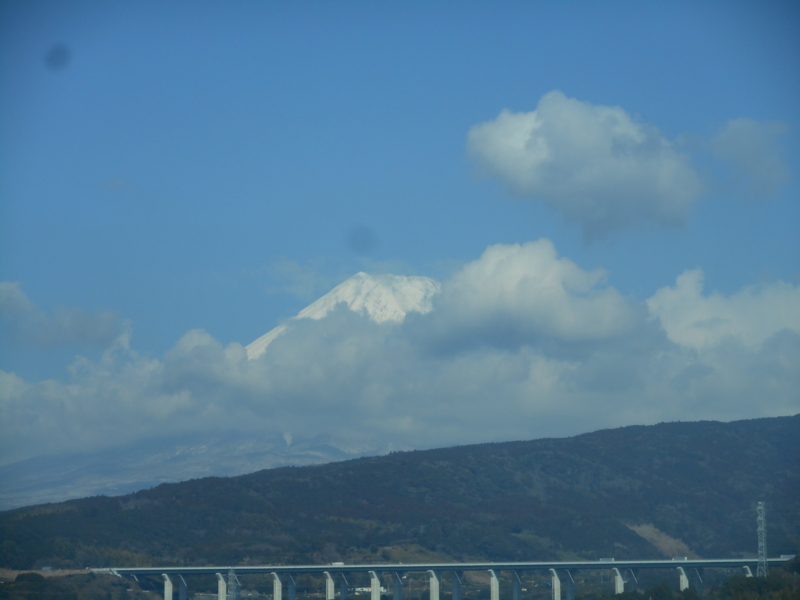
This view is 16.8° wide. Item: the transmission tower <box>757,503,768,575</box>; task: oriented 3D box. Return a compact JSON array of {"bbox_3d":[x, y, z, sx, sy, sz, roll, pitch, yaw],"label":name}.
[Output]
[{"bbox_3d":[187.800,126.600,1400.000,6.000,43.400,7.800,-4,-9,26],"label":"transmission tower"}]

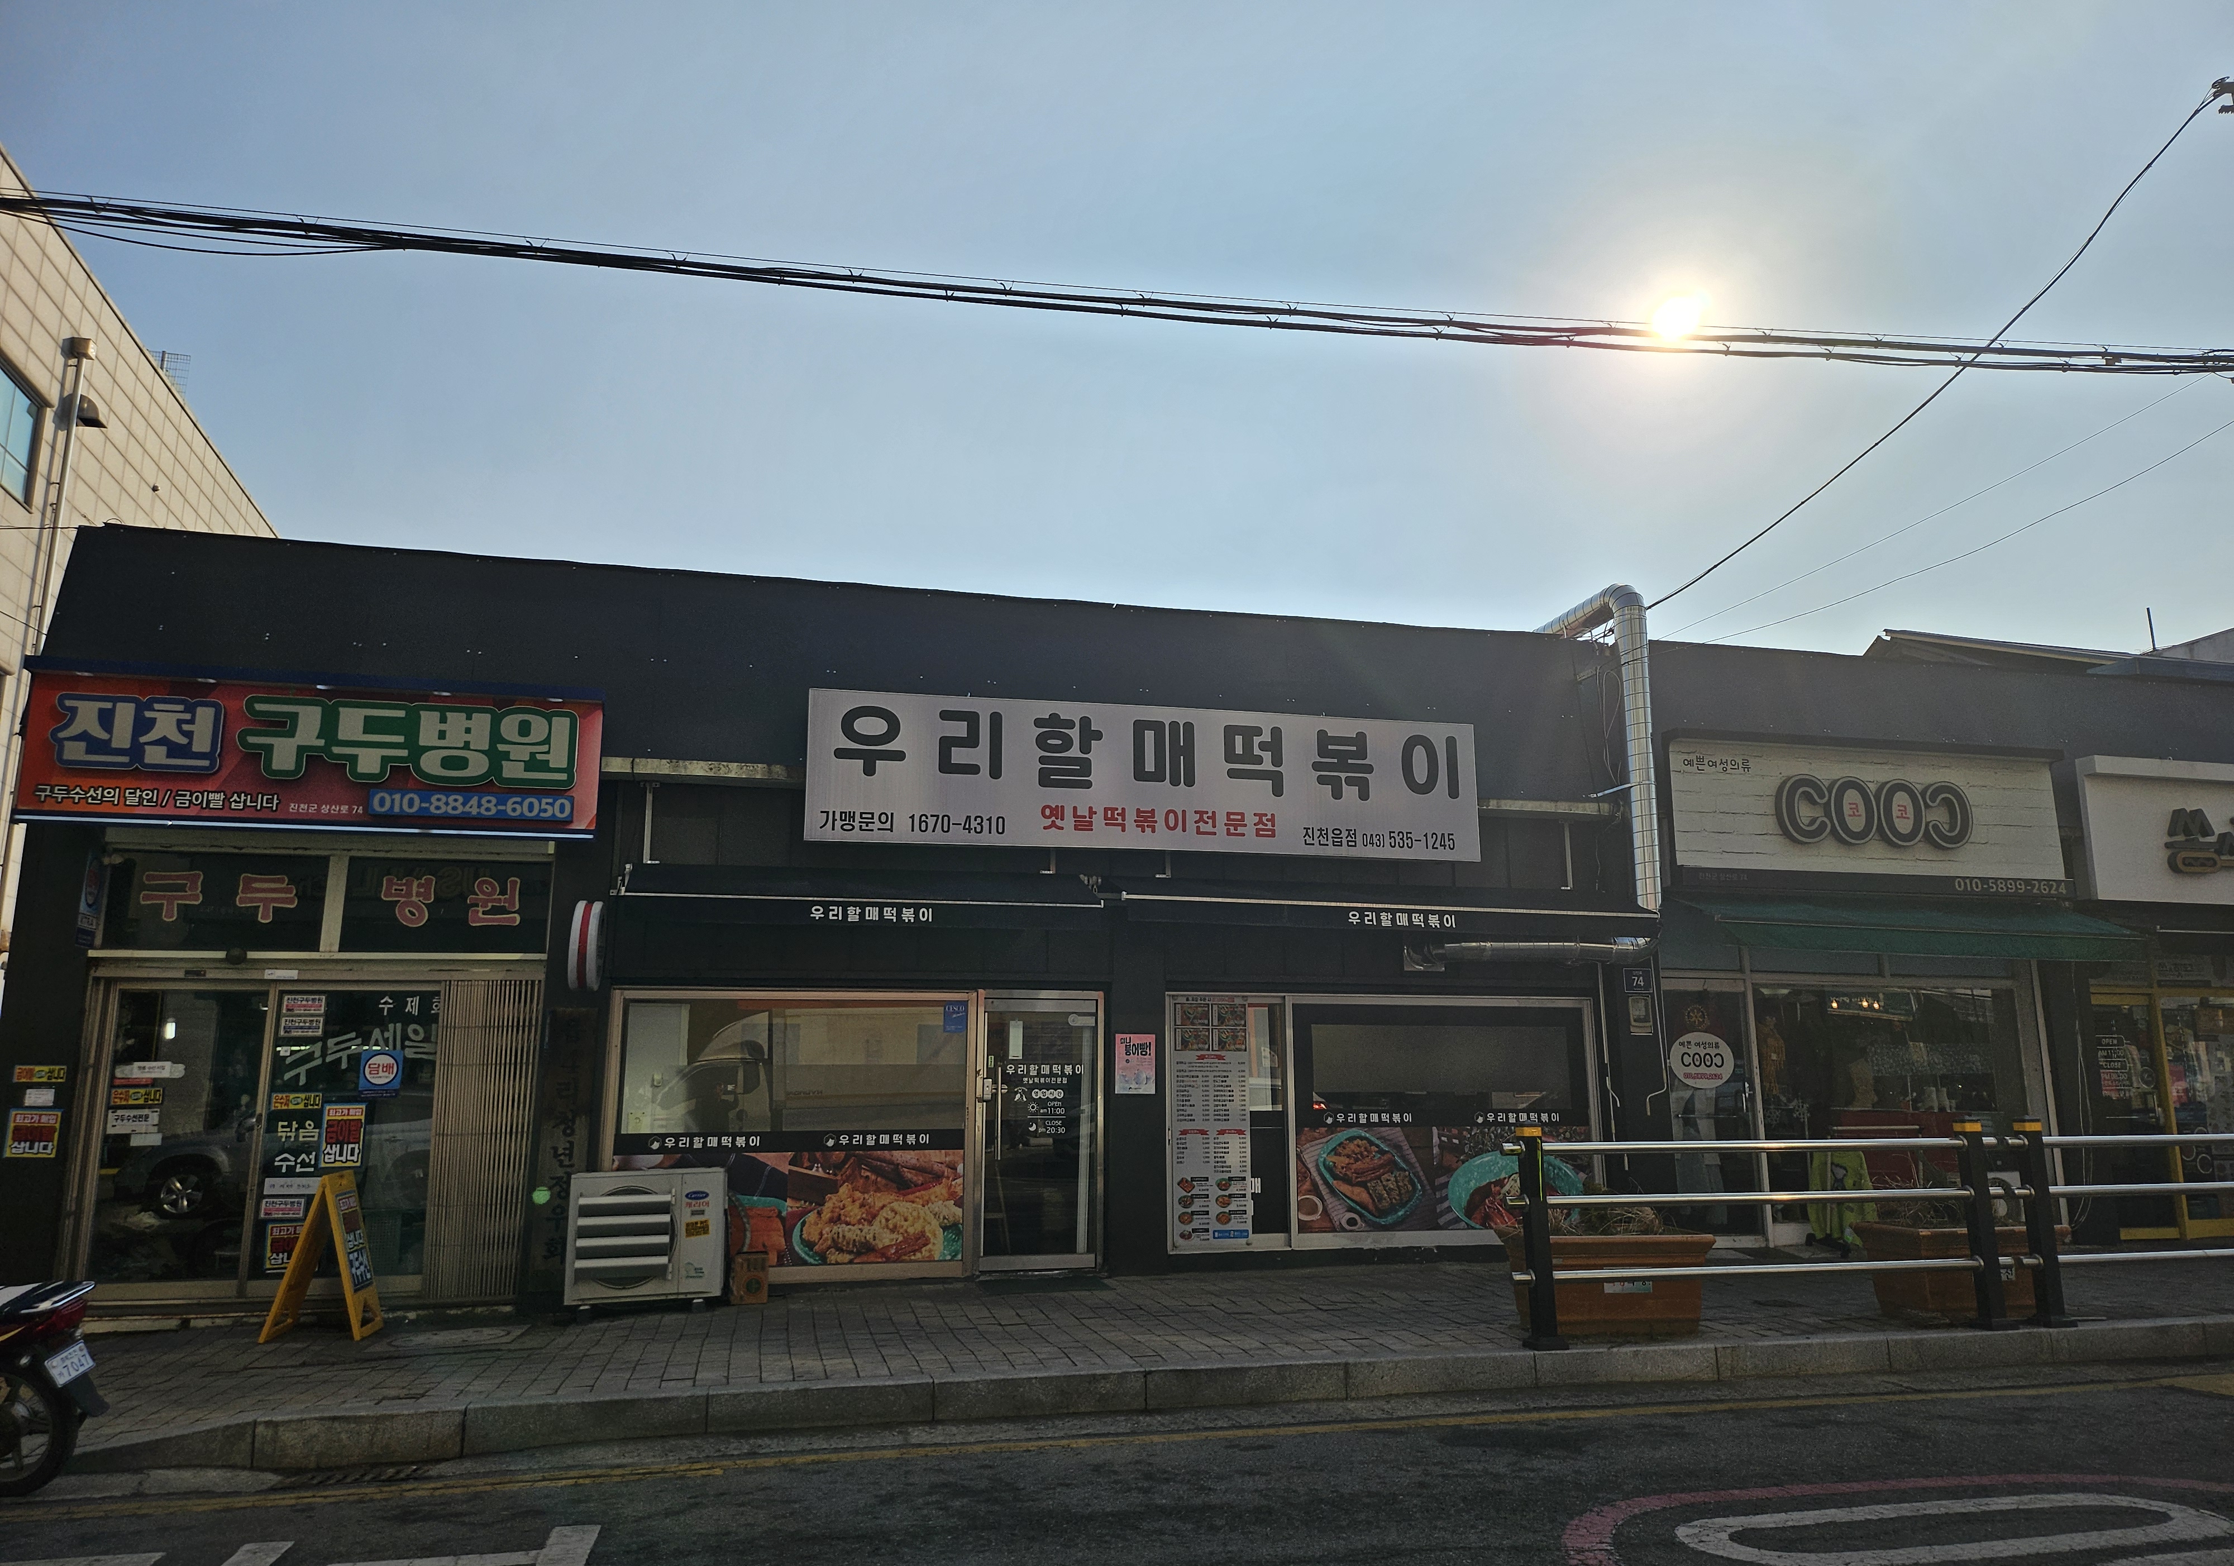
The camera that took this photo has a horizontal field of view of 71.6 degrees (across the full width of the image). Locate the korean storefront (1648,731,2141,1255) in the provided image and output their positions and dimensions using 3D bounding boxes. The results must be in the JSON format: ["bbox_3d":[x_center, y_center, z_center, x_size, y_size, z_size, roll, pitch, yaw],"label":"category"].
[{"bbox_3d":[6.222,1.697,12.410,3.900,4.000,1.100,3,-11,-14],"label":"korean storefront"}]

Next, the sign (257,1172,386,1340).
[{"bbox_3d":[-4.401,2.639,8.684,0.490,0.867,0.540,2,-11,-11],"label":"sign"}]

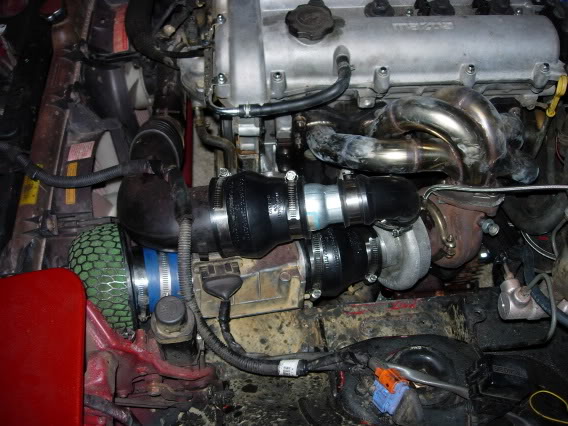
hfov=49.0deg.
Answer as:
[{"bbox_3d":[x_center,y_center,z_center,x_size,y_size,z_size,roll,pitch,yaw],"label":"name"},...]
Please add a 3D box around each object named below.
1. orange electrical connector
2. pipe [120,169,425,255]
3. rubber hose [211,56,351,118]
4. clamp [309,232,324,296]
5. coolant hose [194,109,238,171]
[{"bbox_3d":[0.116,0.182,0.675,0.034,0.019,0.023,28,57,20],"label":"orange electrical connector"},{"bbox_3d":[-0.017,0.001,0.760,0.360,0.110,0.110,-5,52,-4],"label":"pipe"},{"bbox_3d":[-0.004,-0.173,0.868,0.195,0.065,0.070,-5,52,-4],"label":"rubber hose"},{"bbox_3d":[0.045,0.068,0.835,0.016,0.092,0.090,-5,52,-4],"label":"clamp"},{"bbox_3d":[-0.104,-0.107,0.950,0.065,0.120,0.075,-5,52,-4],"label":"coolant hose"}]

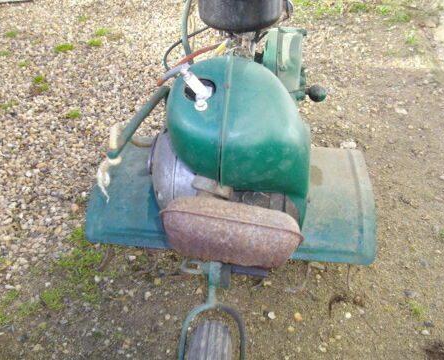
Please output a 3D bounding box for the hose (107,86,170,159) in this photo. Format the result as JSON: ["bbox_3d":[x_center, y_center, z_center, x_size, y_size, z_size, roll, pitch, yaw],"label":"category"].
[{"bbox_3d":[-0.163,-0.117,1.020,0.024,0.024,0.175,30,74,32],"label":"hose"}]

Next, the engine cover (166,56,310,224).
[{"bbox_3d":[0.043,-0.091,1.081,0.257,0.242,0.276,4,38,5],"label":"engine cover"}]

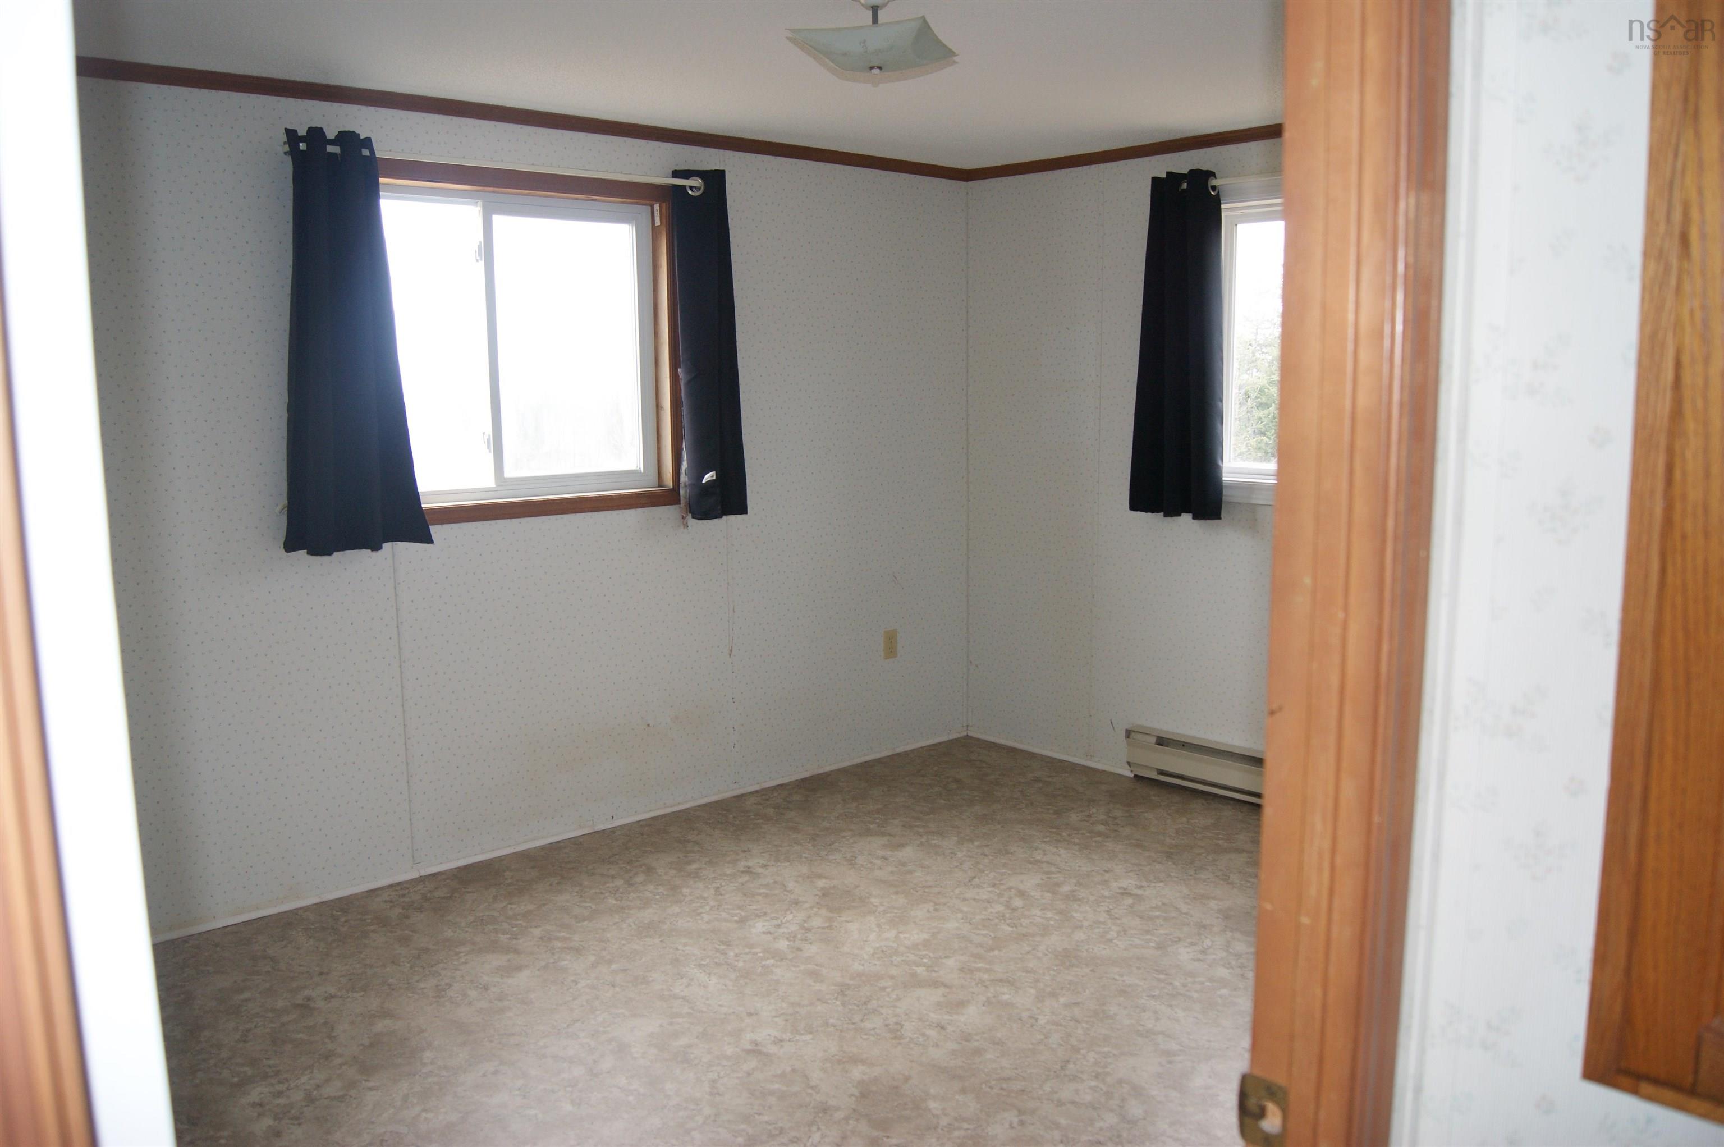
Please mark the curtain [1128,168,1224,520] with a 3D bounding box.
[{"bbox_3d":[1.086,-0.781,4.448,0.100,1.165,0.360,-8,12,-41],"label":"curtain"}]

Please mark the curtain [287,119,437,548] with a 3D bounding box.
[{"bbox_3d":[-1.391,-0.635,3.586,0.400,1.150,0.100,-8,12,-41],"label":"curtain"}]

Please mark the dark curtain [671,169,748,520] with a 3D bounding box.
[{"bbox_3d":[-0.501,-0.767,4.373,0.270,1.160,0.100,-8,12,-41],"label":"dark curtain"}]

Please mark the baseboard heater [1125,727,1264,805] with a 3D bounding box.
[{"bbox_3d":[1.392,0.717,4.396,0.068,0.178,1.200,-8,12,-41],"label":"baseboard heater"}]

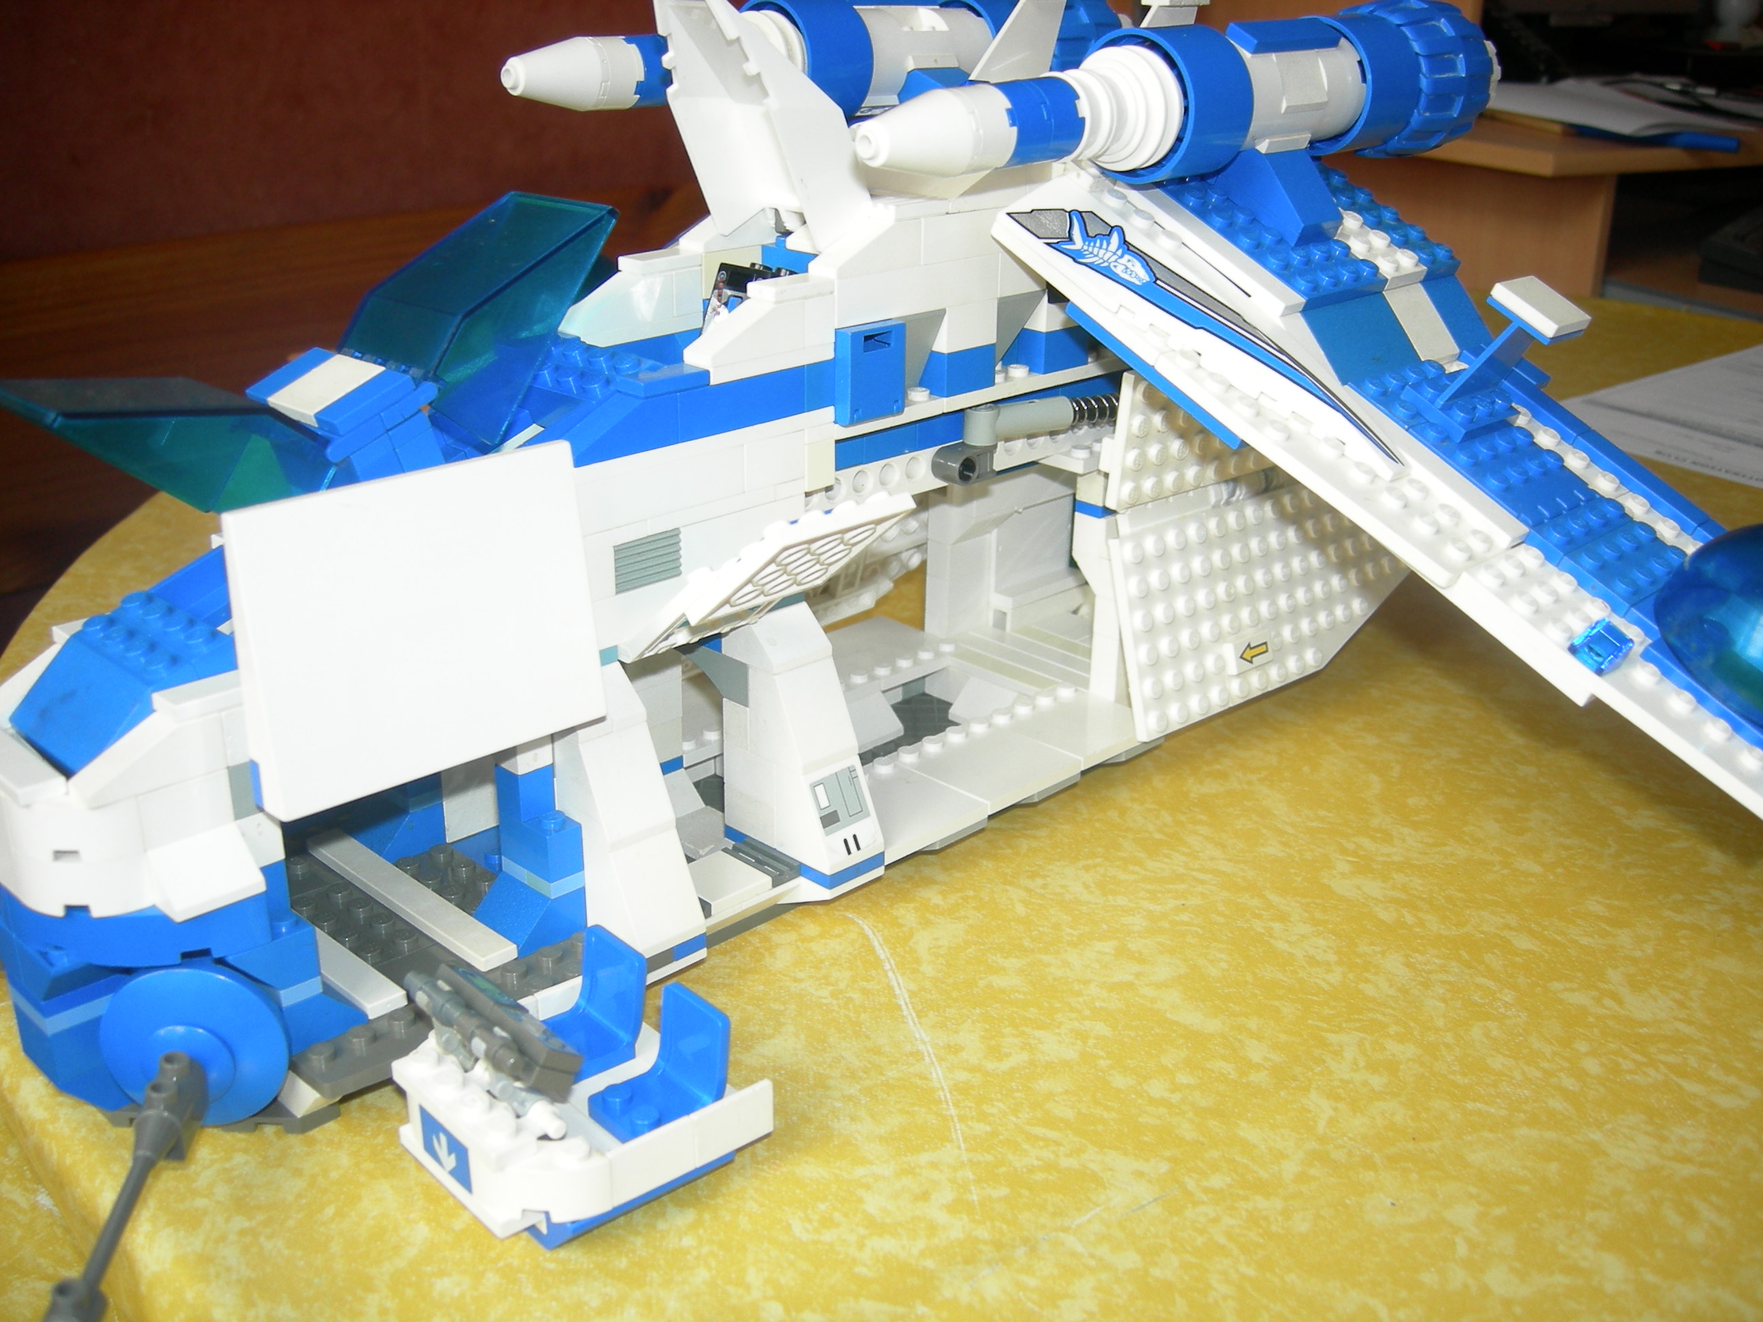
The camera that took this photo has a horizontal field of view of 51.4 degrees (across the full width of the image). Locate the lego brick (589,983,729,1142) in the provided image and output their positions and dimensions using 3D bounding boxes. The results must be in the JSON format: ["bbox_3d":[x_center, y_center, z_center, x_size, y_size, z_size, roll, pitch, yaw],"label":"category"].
[{"bbox_3d":[-0.038,0.068,0.309,0.019,0.019,0.016,-16,25,-38],"label":"lego brick"}]

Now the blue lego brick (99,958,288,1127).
[{"bbox_3d":[-0.118,0.068,0.314,0.032,0.032,0.007,0,22,-2],"label":"blue lego brick"}]

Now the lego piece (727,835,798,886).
[{"bbox_3d":[-0.025,0.041,0.376,0.016,0.003,0.008,21,29,41],"label":"lego piece"}]

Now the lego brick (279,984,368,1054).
[{"bbox_3d":[-0.099,0.058,0.314,0.015,0.010,0.016,20,29,41],"label":"lego brick"}]

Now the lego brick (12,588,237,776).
[{"bbox_3d":[-0.125,0.003,0.300,0.032,0.011,0.033,20,46,41],"label":"lego brick"}]

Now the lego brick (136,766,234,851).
[{"bbox_3d":[-0.112,0.022,0.292,0.009,0.010,0.016,20,29,41],"label":"lego brick"}]

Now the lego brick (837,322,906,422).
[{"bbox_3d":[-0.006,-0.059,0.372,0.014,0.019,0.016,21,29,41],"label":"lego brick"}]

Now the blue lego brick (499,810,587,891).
[{"bbox_3d":[-0.064,0.033,0.343,0.016,0.011,0.008,20,29,41],"label":"blue lego brick"}]

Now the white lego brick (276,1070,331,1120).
[{"bbox_3d":[-0.100,0.074,0.320,0.010,0.006,0.009,20,28,40],"label":"white lego brick"}]

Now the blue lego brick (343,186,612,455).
[{"bbox_3d":[-0.073,-0.066,0.326,0.032,0.049,0.018,20,-10,40],"label":"blue lego brick"}]

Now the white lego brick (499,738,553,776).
[{"bbox_3d":[-0.068,0.016,0.349,0.008,0.010,0.008,20,28,40],"label":"white lego brick"}]

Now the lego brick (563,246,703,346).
[{"bbox_3d":[-0.052,-0.075,0.377,0.008,0.016,0.032,20,28,40],"label":"lego brick"}]

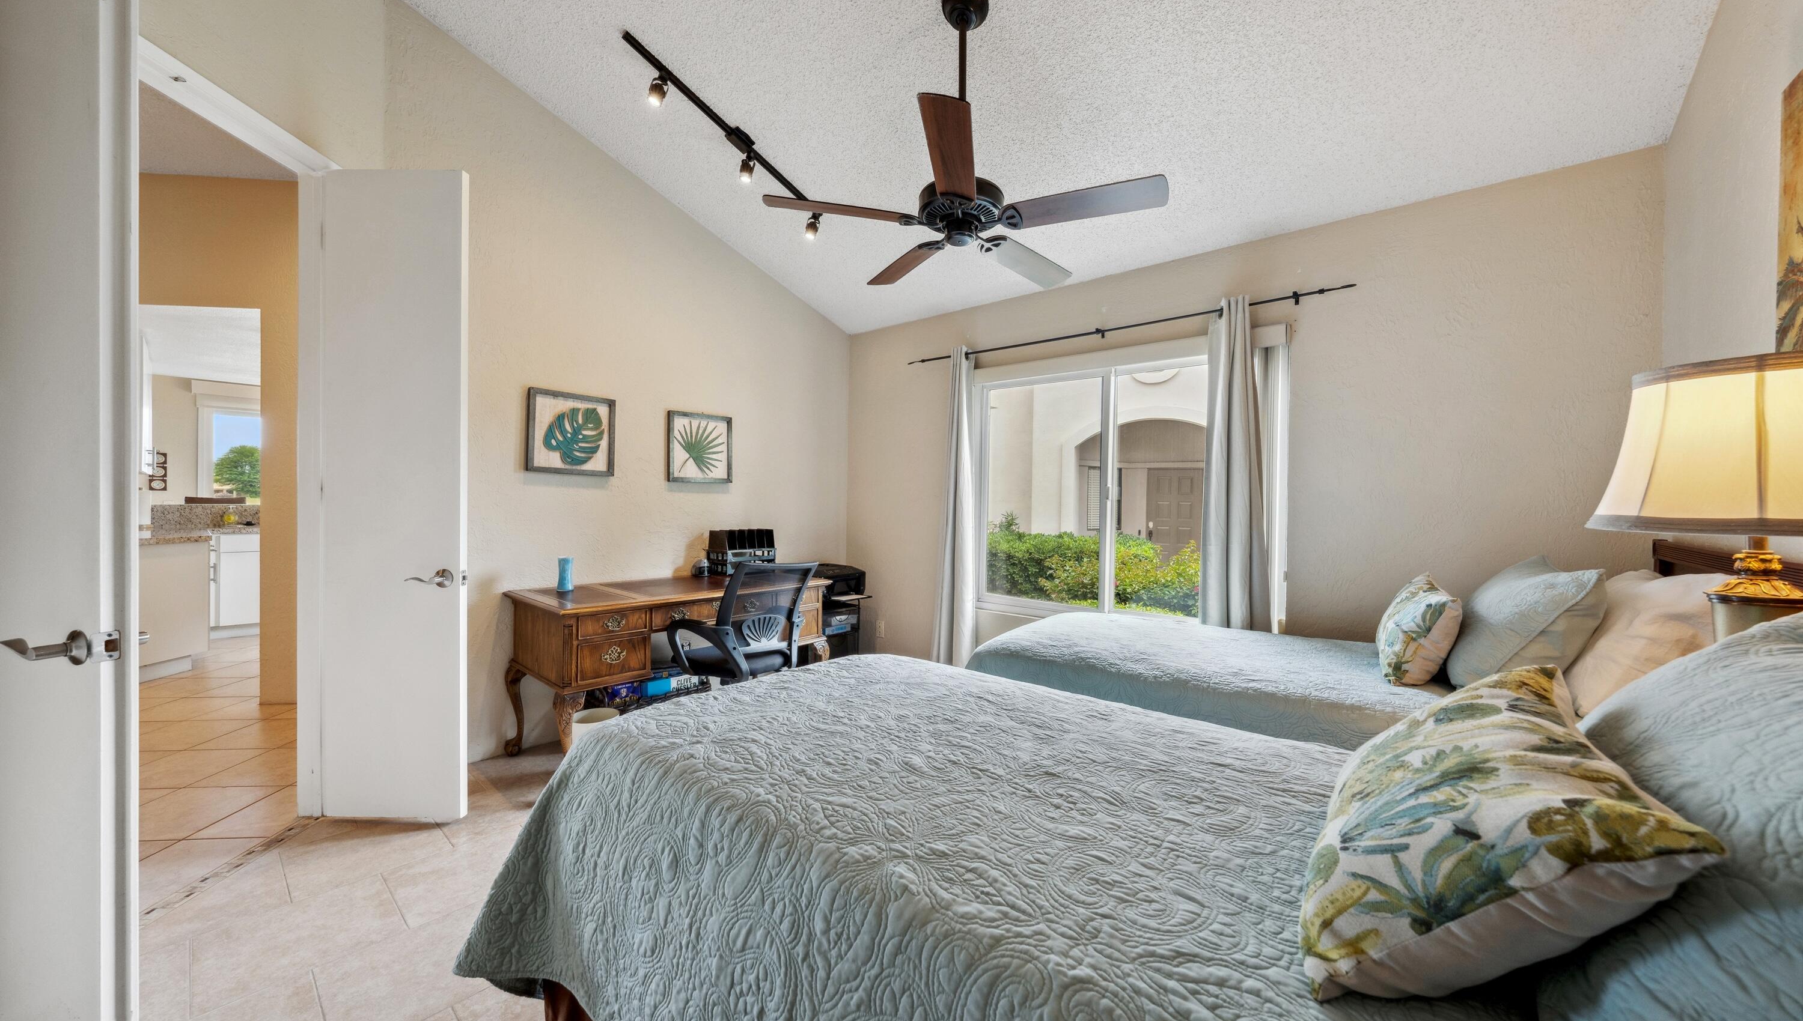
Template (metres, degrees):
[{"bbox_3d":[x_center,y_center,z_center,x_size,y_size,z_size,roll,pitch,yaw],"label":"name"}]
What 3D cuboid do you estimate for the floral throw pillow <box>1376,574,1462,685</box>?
[{"bbox_3d":[1.711,0.400,2.007,0.140,0.330,0.390,30,21,24],"label":"floral throw pillow"}]

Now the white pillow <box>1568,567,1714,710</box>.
[{"bbox_3d":[2.085,0.365,1.722,0.170,0.440,0.640,39,22,30],"label":"white pillow"}]

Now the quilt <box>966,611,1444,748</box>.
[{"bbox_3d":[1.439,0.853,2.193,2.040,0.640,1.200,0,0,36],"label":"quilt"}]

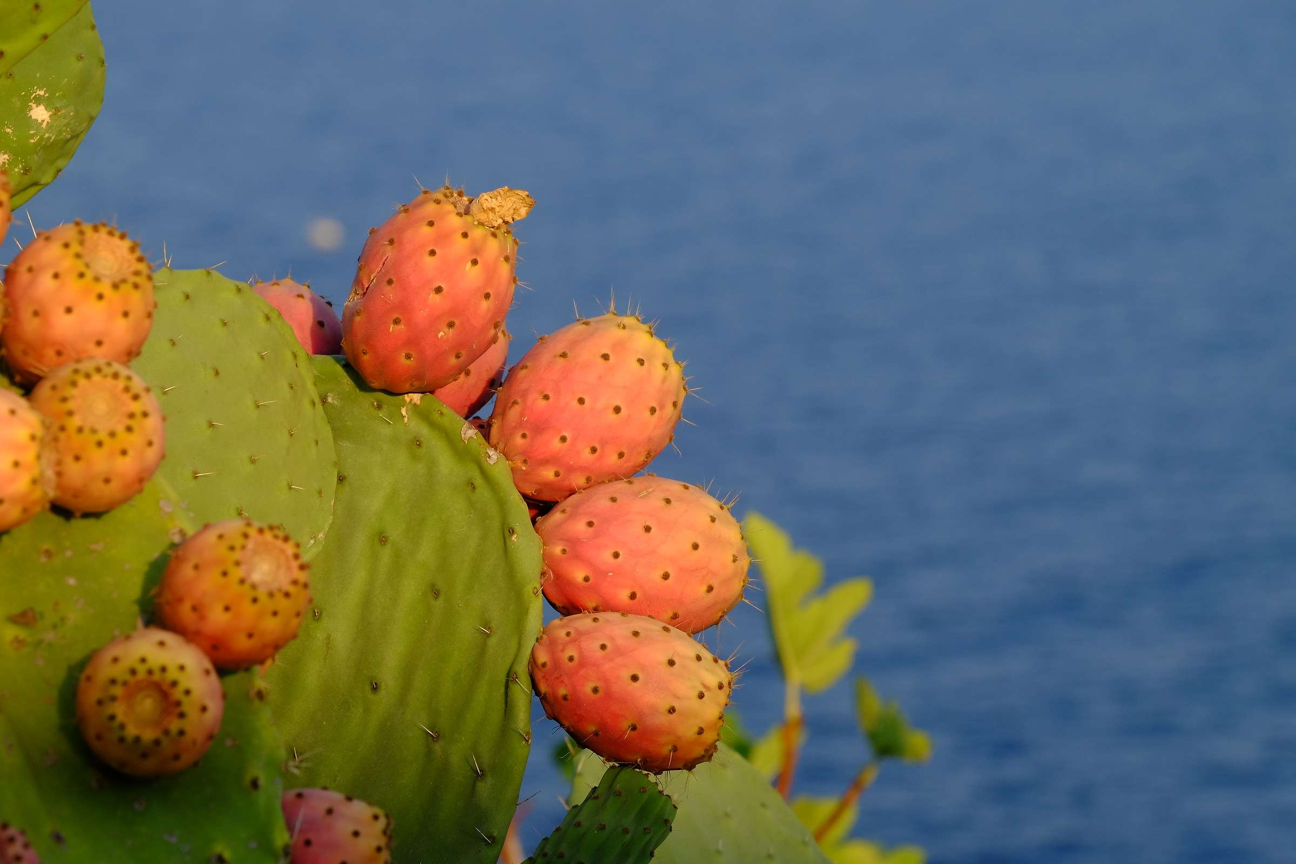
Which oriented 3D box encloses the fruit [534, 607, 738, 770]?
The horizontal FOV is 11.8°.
[{"bbox_3d":[-0.007,0.092,2.250,0.073,0.053,0.053,24,0,0],"label":"fruit"}]

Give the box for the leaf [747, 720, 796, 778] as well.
[{"bbox_3d":[0.069,0.178,3.500,0.032,0.036,0.014,2,9,11],"label":"leaf"}]

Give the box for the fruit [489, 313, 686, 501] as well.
[{"bbox_3d":[-0.022,-0.009,2.250,0.076,0.058,0.058,-42,0,0],"label":"fruit"}]

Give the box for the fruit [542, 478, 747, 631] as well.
[{"bbox_3d":[-0.002,0.044,2.250,0.077,0.054,0.054,12,0,0],"label":"fruit"}]

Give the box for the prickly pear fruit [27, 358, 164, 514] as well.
[{"bbox_3d":[-0.190,0.001,2.150,0.050,0.050,0.068,0,-20,-5],"label":"prickly pear fruit"}]

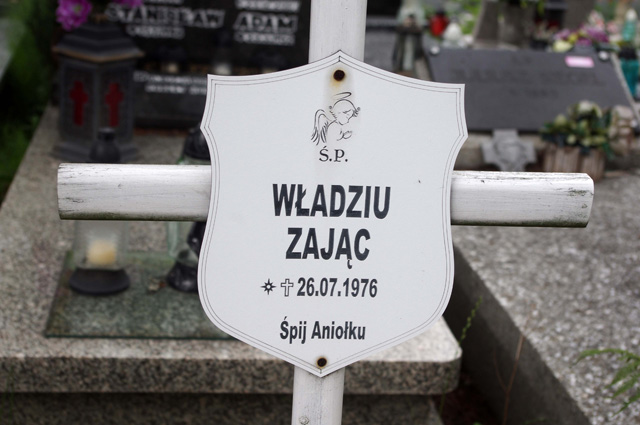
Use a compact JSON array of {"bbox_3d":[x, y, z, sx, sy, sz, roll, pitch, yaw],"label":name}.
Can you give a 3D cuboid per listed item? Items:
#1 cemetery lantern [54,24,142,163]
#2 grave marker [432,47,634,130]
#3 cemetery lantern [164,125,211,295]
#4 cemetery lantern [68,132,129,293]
[{"bbox_3d":[-0.672,-0.377,3.233,0.192,0.413,0.192,17,21,34],"label":"cemetery lantern"},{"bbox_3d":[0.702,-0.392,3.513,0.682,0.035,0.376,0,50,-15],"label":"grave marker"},{"bbox_3d":[-0.266,-0.009,2.281,0.113,0.341,0.113,2,18,-9],"label":"cemetery lantern"},{"bbox_3d":[-0.460,-0.009,2.235,0.126,0.338,0.126,2,18,-9],"label":"cemetery lantern"}]

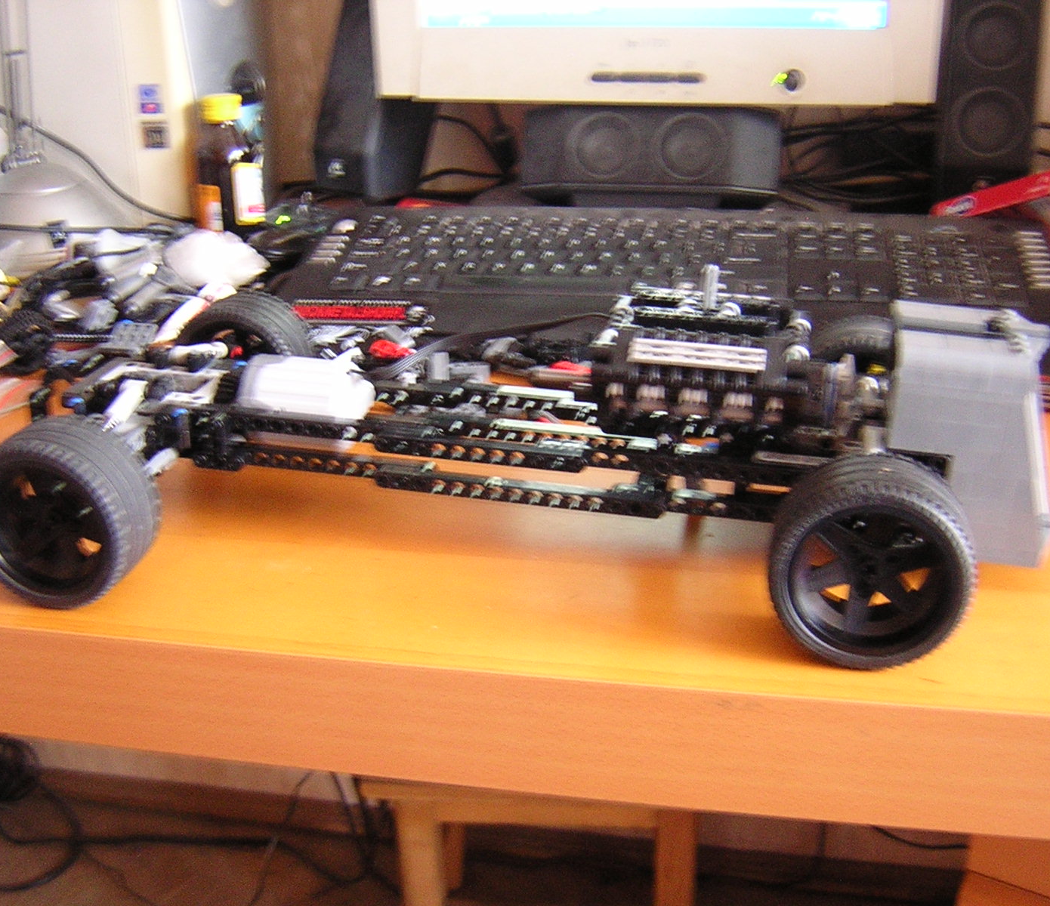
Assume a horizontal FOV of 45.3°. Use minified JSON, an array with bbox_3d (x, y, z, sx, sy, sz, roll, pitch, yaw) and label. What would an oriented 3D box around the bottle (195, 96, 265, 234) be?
[{"bbox_3d":[-0.234,-0.228,1.013,0.055,0.108,0.055,3,25,13],"label":"bottle"}]

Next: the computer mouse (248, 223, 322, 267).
[{"bbox_3d":[-0.173,-0.173,0.971,0.060,0.038,0.105,5,25,17],"label":"computer mouse"}]

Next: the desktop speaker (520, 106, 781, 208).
[{"bbox_3d":[0.113,-0.254,1.062,0.212,0.088,0.095,4,25,14],"label":"desktop speaker"}]

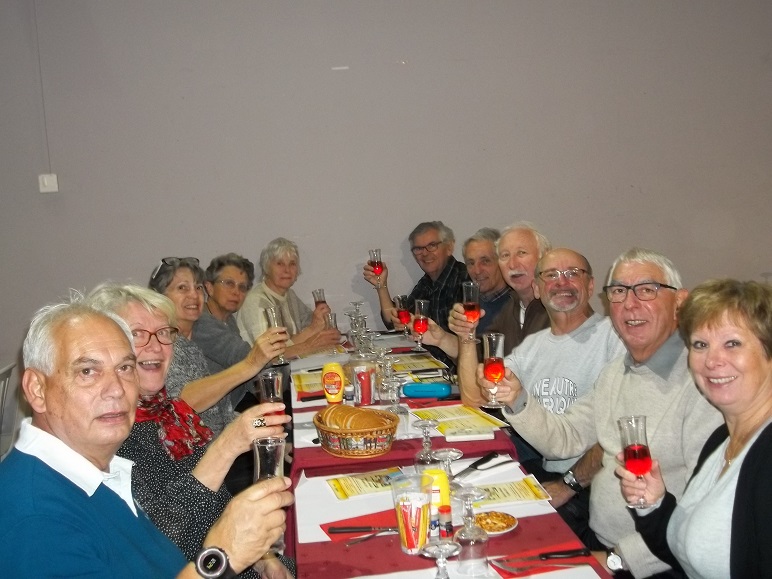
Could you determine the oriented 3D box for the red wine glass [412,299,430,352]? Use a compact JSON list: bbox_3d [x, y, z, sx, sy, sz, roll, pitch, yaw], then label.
[{"bbox_3d":[0.113,0.113,2.740,0.055,0.170,0.055,4,6,-7],"label":"red wine glass"}]

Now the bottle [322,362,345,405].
[{"bbox_3d":[-0.179,0.333,3.013,0.077,0.158,0.052,-4,7,-6],"label":"bottle"}]

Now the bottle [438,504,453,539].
[{"bbox_3d":[0.133,0.507,1.890,0.031,0.080,0.031,-4,7,-6],"label":"bottle"}]

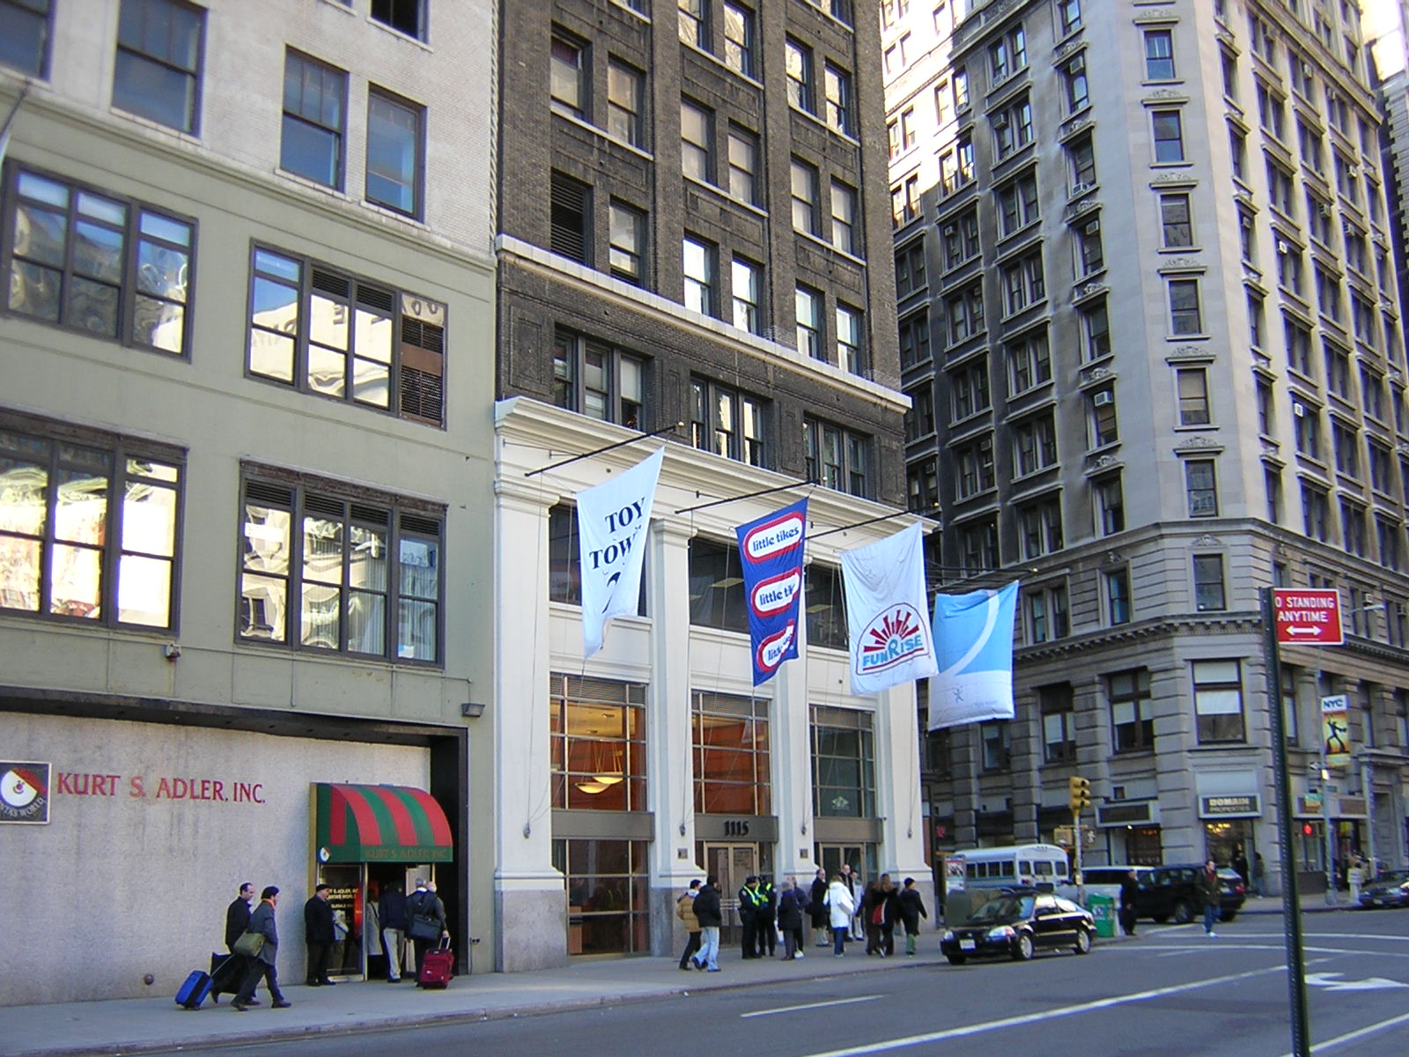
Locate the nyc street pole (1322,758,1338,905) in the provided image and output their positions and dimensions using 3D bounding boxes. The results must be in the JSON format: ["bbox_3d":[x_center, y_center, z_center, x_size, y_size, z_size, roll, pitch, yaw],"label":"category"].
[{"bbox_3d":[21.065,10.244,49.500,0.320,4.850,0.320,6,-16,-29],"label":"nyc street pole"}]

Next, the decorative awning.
[{"bbox_3d":[-6.048,5.582,27.725,1.485,1.469,2.098,-13,-18,40],"label":"decorative awning"}]

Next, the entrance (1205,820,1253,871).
[{"bbox_3d":[20.560,12.893,57.500,1.950,2.900,0.300,-3,-14,7],"label":"entrance"}]

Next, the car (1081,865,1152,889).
[{"bbox_3d":[13.426,12.151,48.500,1.880,1.800,4.700,6,-16,-28],"label":"car"}]

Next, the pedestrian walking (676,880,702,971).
[{"bbox_3d":[-0.290,7.787,28.896,0.480,1.720,0.480,-13,-18,41],"label":"pedestrian walking"}]

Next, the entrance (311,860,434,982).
[{"bbox_3d":[-6.184,7.524,28.040,0.200,2.171,2.801,-13,-18,40],"label":"entrance"}]

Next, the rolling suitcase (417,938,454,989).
[{"bbox_3d":[-4.546,7.387,24.800,0.460,0.820,0.320,7,-21,12],"label":"rolling suitcase"}]

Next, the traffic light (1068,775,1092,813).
[{"bbox_3d":[9.543,6.743,37.200,0.300,0.860,0.420,6,-16,-28],"label":"traffic light"}]

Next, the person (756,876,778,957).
[{"bbox_3d":[1.389,8.754,33.108,0.420,1.760,0.550,10,-18,-39],"label":"person"}]

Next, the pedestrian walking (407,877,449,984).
[{"bbox_3d":[-4.887,7.070,25.772,0.680,1.790,0.500,5,-15,-24],"label":"pedestrian walking"}]

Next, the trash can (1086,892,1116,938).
[{"bbox_3d":[10.387,10.153,38.432,0.580,1.100,0.460,-13,-18,40],"label":"trash can"}]

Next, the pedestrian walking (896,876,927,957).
[{"bbox_3d":[4.559,8.560,32.352,0.500,1.640,0.560,10,-18,-39],"label":"pedestrian walking"}]

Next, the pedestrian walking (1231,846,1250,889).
[{"bbox_3d":[21.218,13.528,58.000,0.520,1.720,0.360,-5,-14,15],"label":"pedestrian walking"}]

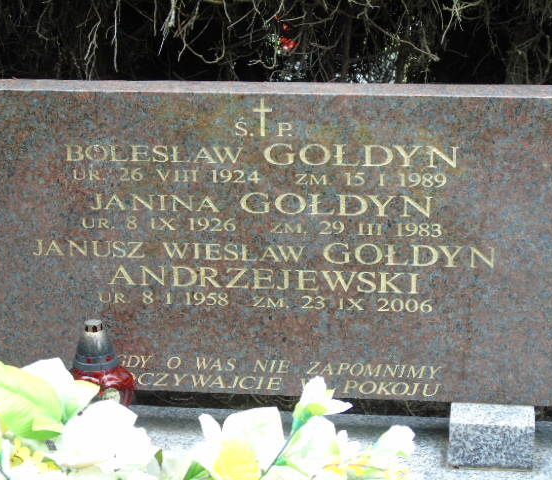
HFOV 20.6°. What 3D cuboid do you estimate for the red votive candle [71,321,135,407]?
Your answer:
[{"bbox_3d":[-0.247,0.198,2.103,0.098,0.182,0.098,-9,20,-23],"label":"red votive candle"}]

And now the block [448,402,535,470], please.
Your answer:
[{"bbox_3d":[0.300,0.256,2.110,0.112,0.067,0.144,1,18,8],"label":"block"}]

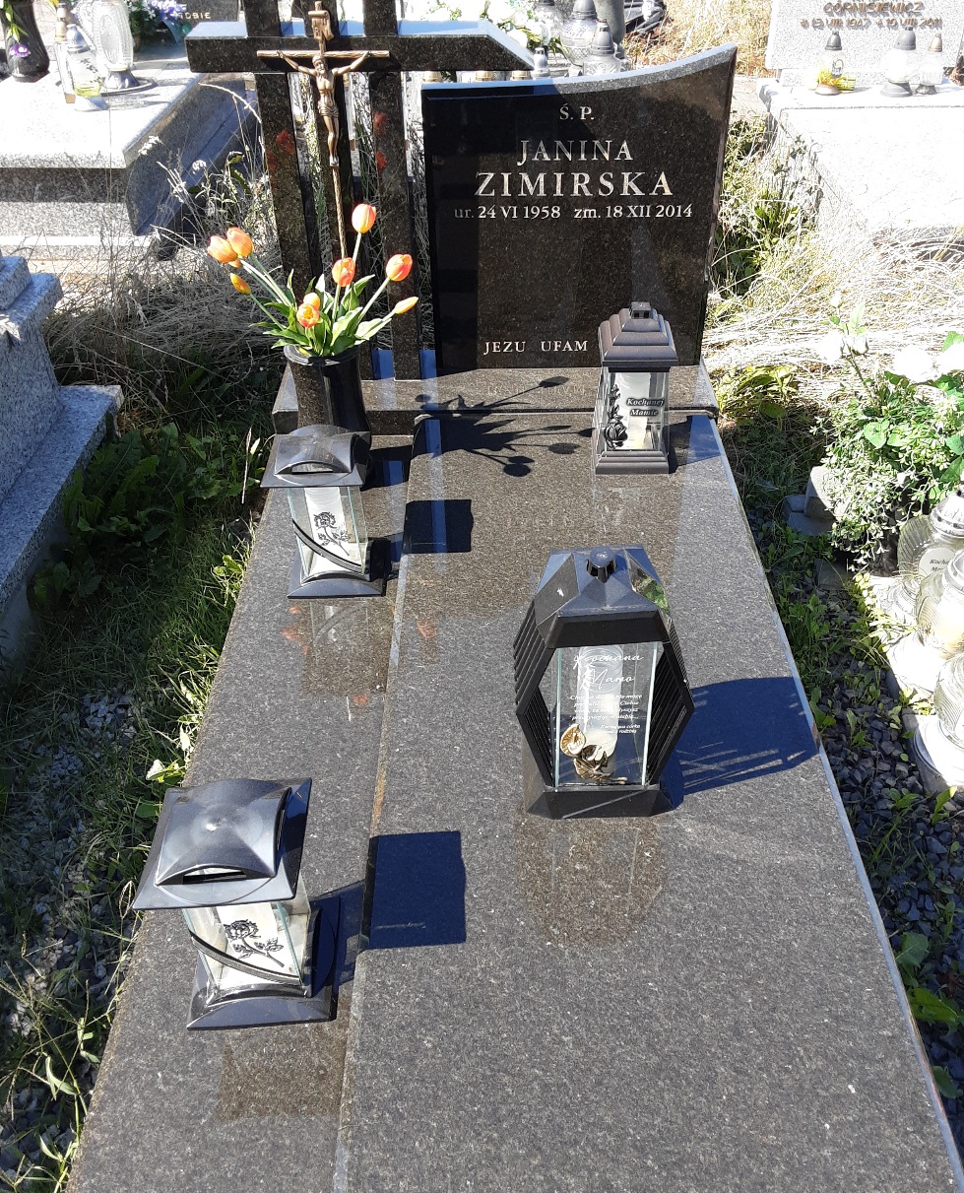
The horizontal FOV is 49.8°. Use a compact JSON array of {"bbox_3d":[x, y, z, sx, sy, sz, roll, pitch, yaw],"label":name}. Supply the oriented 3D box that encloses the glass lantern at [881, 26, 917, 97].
[{"bbox_3d":[1.470,-1.887,3.666,0.119,0.205,0.119,-1,39,0],"label":"glass lantern"}]

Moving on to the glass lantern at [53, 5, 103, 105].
[{"bbox_3d":[-1.544,-2.052,3.944,0.150,0.310,0.130,-4,39,-3],"label":"glass lantern"}]

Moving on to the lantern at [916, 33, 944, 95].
[{"bbox_3d":[1.579,-1.886,3.677,0.094,0.186,0.094,-1,39,0],"label":"lantern"}]

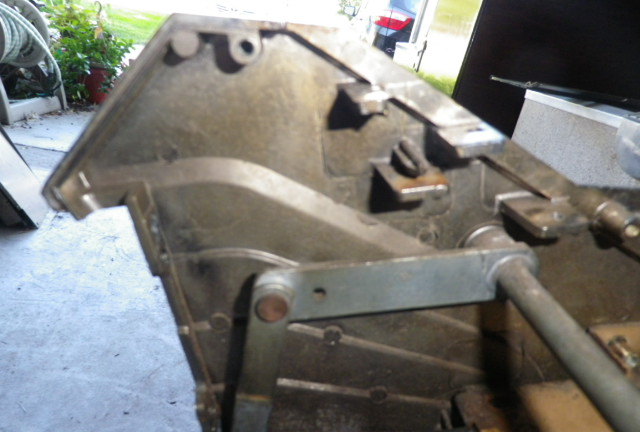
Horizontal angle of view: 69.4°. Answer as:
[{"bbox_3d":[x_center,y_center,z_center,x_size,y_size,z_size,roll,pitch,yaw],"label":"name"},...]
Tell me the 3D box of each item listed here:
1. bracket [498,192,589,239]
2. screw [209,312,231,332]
[{"bbox_3d":[0.192,-0.003,0.402,0.038,0.013,0.076,-9,19,1],"label":"bracket"},{"bbox_3d":[-0.102,0.110,0.467,0.020,0.020,0.007,-9,19,1],"label":"screw"}]

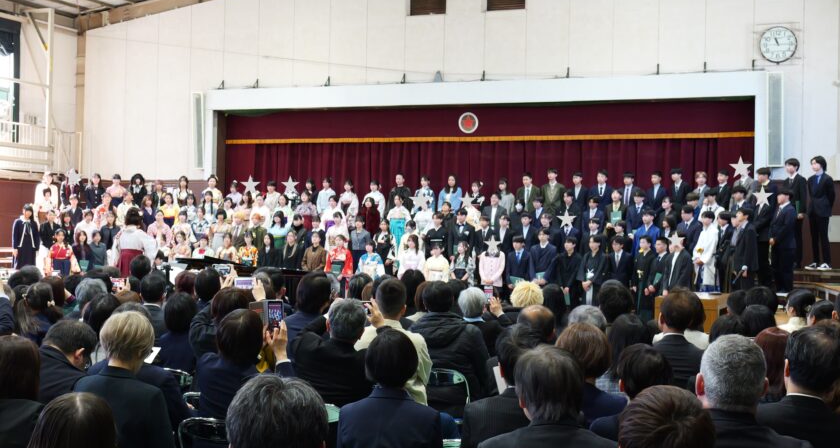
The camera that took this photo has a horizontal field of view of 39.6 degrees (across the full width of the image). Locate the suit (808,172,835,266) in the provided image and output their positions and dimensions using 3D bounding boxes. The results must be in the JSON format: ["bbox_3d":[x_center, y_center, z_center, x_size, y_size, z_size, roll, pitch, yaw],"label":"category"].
[{"bbox_3d":[6.195,-0.069,18.000,0.290,1.450,0.450,2,-1,-40],"label":"suit"}]

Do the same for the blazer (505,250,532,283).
[{"bbox_3d":[1.494,0.703,17.600,0.470,0.720,0.300,1,-1,21],"label":"blazer"}]

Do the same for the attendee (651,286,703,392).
[{"bbox_3d":[1.429,1.002,6.394,0.480,1.320,0.780,1,-1,23],"label":"attendee"}]

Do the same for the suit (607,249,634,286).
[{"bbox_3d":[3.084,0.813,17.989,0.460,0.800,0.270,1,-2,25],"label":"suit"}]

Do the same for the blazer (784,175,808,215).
[{"bbox_3d":[5.809,-0.440,18.000,0.270,0.680,0.440,2,-1,-40],"label":"blazer"}]

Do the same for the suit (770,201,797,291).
[{"bbox_3d":[5.554,0.374,17.800,0.340,1.420,0.470,2,-1,-37],"label":"suit"}]

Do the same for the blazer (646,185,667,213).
[{"bbox_3d":[3.937,-0.290,19.300,0.460,0.720,0.290,1,-1,34],"label":"blazer"}]

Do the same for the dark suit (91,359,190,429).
[{"bbox_3d":[-1.399,0.982,5.913,0.490,0.600,0.400,1,-1,22],"label":"dark suit"}]

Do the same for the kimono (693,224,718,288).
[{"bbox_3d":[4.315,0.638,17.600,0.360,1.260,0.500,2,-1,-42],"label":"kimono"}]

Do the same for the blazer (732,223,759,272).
[{"bbox_3d":[4.799,0.346,17.200,0.300,0.740,0.430,2,-1,-28],"label":"blazer"}]

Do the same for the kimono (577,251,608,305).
[{"bbox_3d":[2.558,1.101,17.300,0.560,1.450,0.400,1,-1,29],"label":"kimono"}]

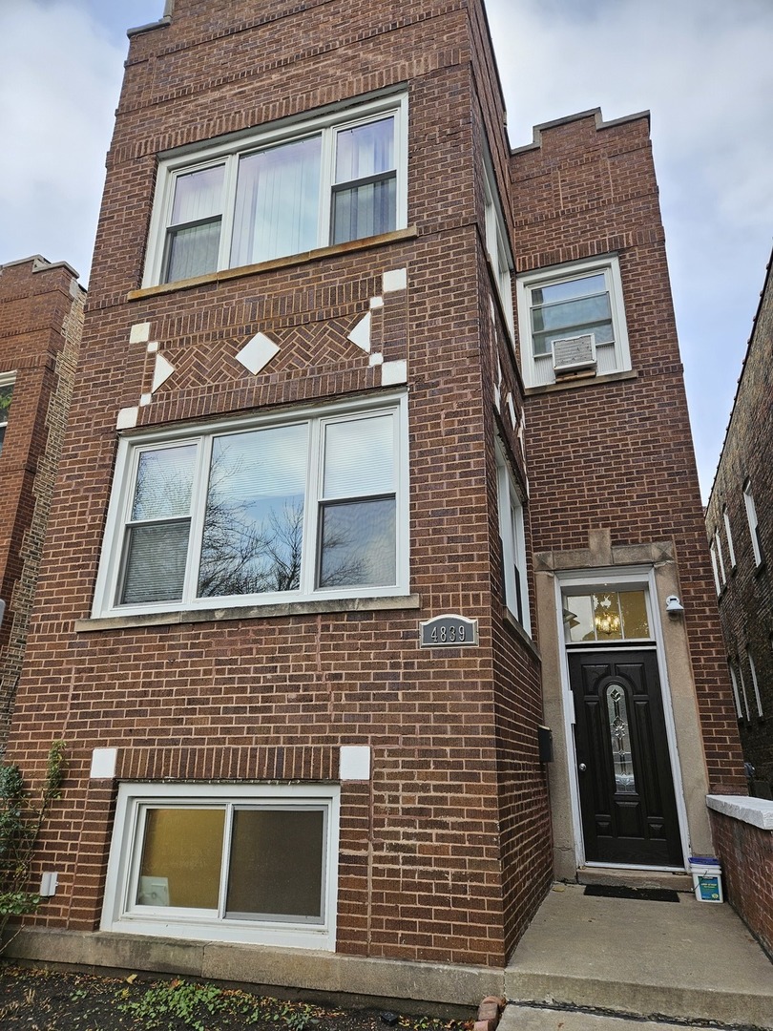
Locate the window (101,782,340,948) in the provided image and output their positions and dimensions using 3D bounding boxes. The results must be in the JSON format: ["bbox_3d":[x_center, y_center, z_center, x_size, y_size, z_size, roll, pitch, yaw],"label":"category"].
[{"bbox_3d":[-1.139,2.360,4.709,1.786,0.956,0.118,-6,-21,17],"label":"window"}]

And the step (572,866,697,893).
[{"bbox_3d":[2.369,3.474,6.547,1.015,0.108,0.347,-6,-21,17],"label":"step"}]

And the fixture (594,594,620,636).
[{"bbox_3d":[2.861,1.301,8.848,0.380,0.460,0.380,-6,-21,17],"label":"fixture"}]

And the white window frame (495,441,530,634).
[{"bbox_3d":[1.185,0.308,6.506,0.111,1.647,2.141,-6,-21,17],"label":"white window frame"}]

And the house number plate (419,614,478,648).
[{"bbox_3d":[0.417,0.778,4.620,0.400,0.227,0.025,-6,-21,17],"label":"house number plate"}]

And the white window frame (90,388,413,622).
[{"bbox_3d":[-1.125,-0.052,5.604,2.773,1.654,0.118,-6,-21,17],"label":"white window frame"}]

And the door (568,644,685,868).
[{"bbox_3d":[2.426,2.445,7.055,0.914,2.064,0.062,-6,-21,17],"label":"door"}]

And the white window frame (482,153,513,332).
[{"bbox_3d":[1.224,-2.748,7.621,0.111,1.717,2.120,-6,-21,17],"label":"white window frame"}]

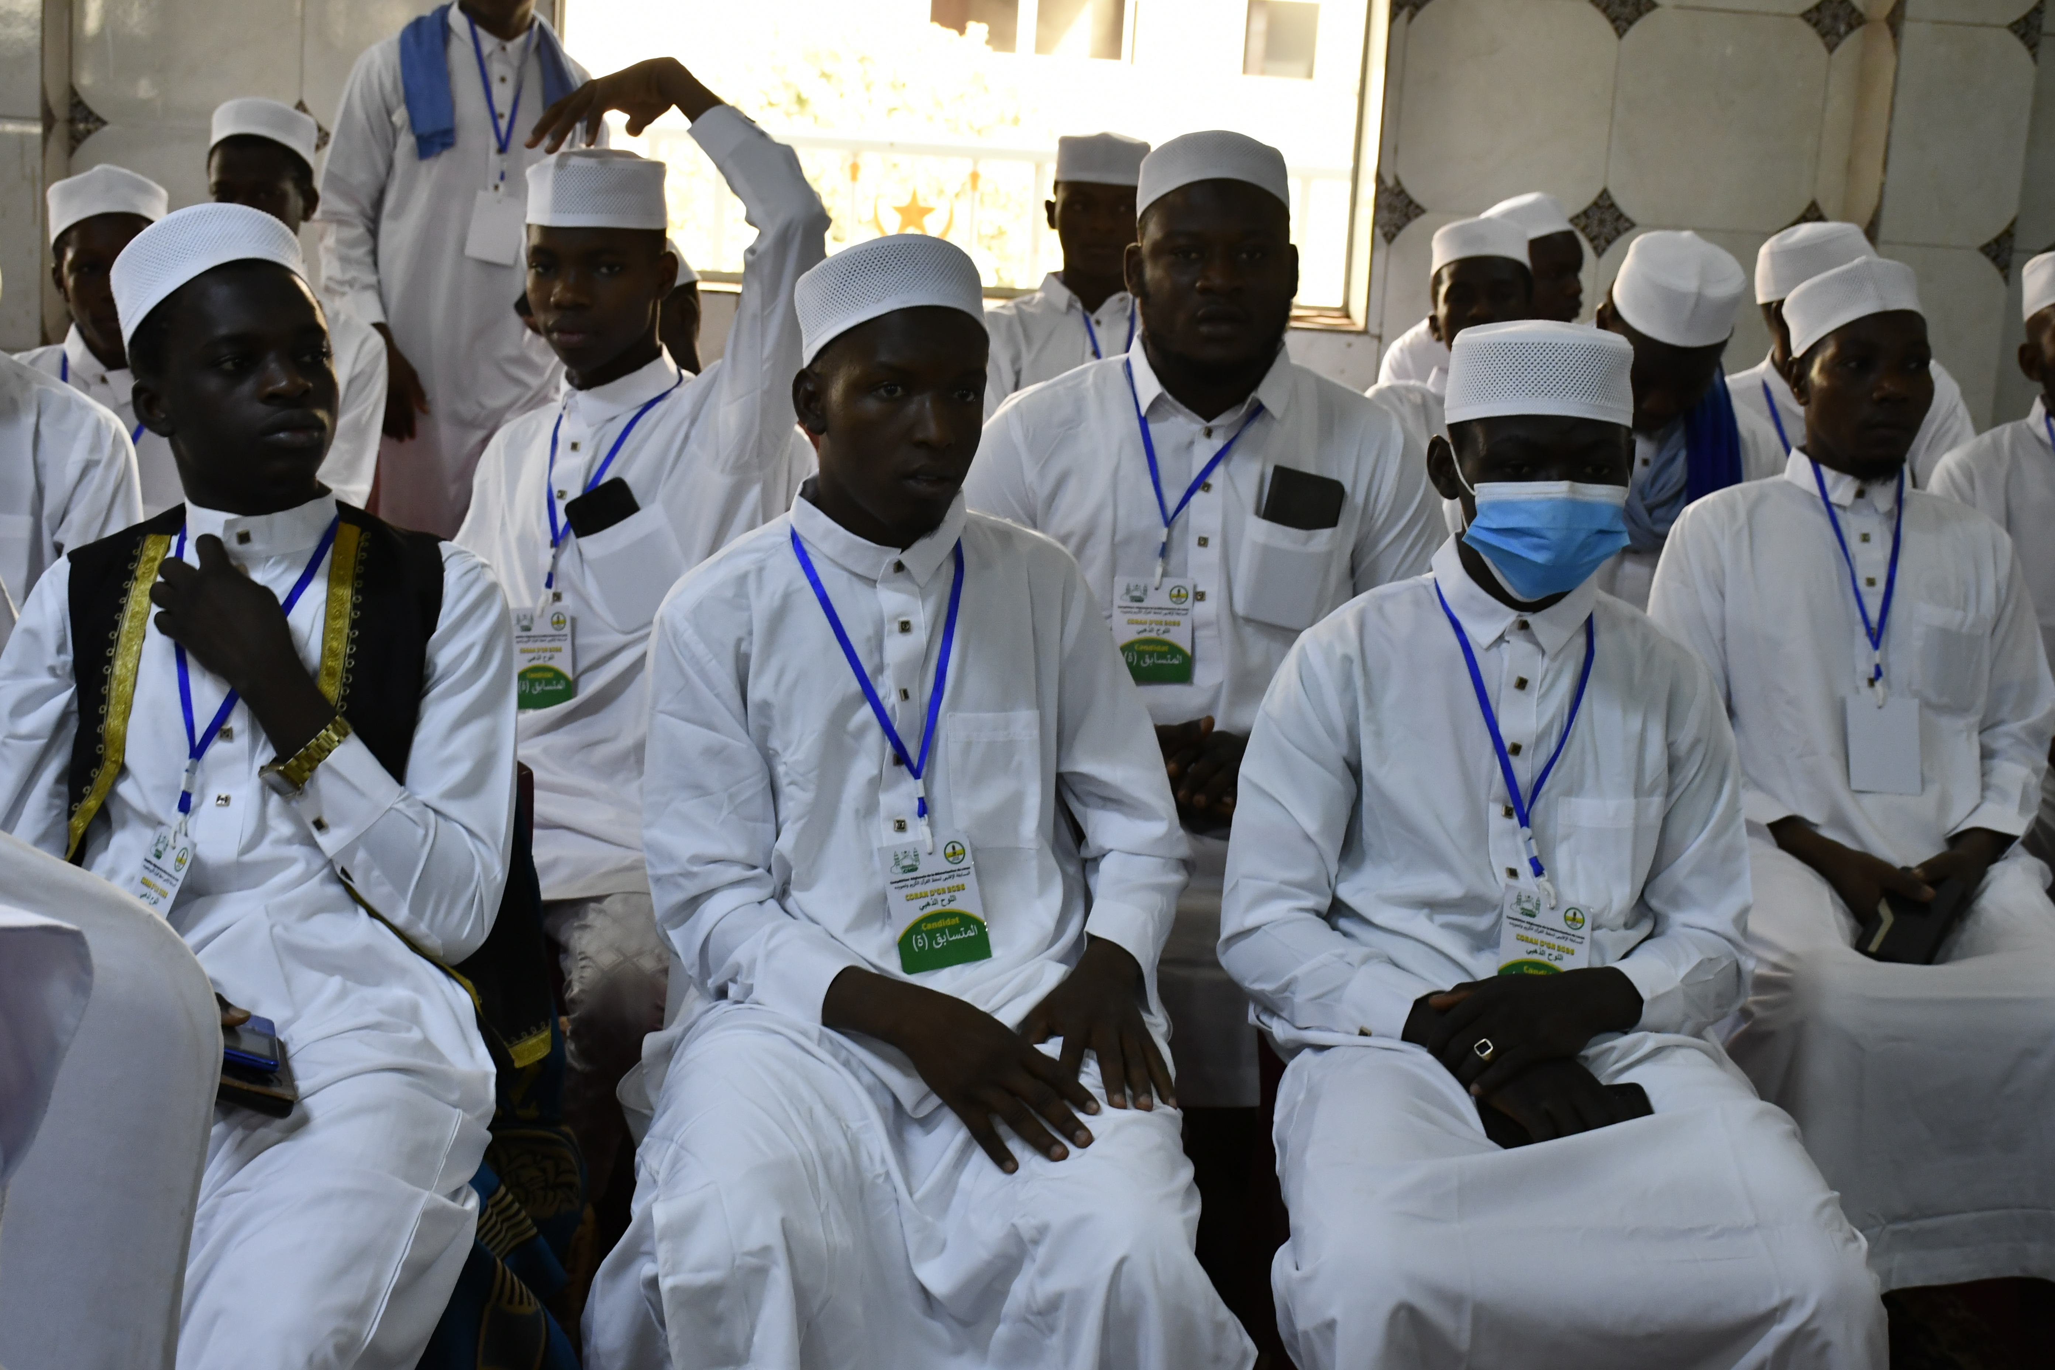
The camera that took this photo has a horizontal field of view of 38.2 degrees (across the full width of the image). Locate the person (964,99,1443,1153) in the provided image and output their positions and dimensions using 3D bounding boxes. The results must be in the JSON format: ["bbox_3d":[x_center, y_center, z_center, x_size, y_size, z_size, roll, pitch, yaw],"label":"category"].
[{"bbox_3d":[0.191,0.087,3.290,0.570,1.360,0.760,3,11,2],"label":"person"}]

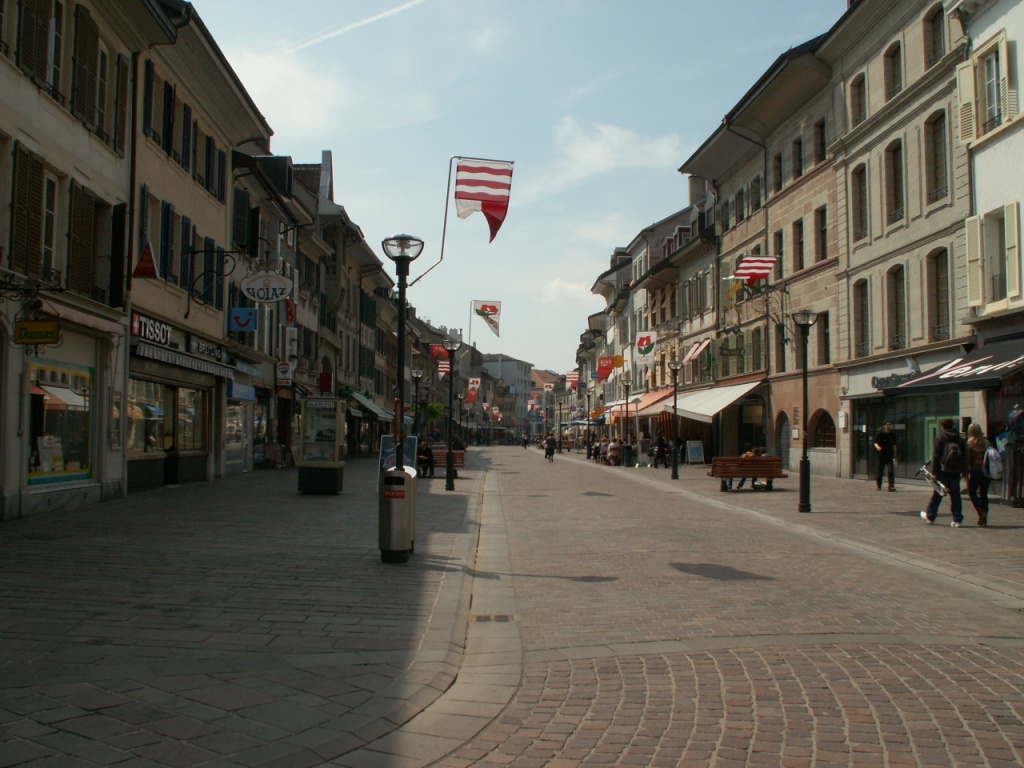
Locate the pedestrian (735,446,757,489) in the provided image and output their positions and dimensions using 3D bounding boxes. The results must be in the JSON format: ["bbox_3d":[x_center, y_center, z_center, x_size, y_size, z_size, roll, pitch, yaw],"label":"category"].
[{"bbox_3d":[6.514,2.287,28.700,0.580,1.260,0.800,0,-3,-2],"label":"pedestrian"}]

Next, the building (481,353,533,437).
[{"bbox_3d":[-3.000,2.500,206.000,12.000,17.200,14.500,0,-3,12],"label":"building"}]

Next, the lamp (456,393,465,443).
[{"bbox_3d":[-3.305,2.673,67.101,0.480,3.970,0.480,0,-3,0],"label":"lamp"}]

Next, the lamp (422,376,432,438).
[{"bbox_3d":[-4.023,1.810,49.000,0.500,3.950,0.500,0,-3,0],"label":"lamp"}]

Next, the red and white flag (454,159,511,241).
[{"bbox_3d":[-0.343,-2.251,12.700,0.700,1.030,0.150,0,-3,-5],"label":"red and white flag"}]

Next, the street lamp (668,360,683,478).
[{"bbox_3d":[5.487,1.214,34.801,0.480,3.950,0.480,0,-3,0],"label":"street lamp"}]

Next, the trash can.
[{"bbox_3d":[-1.398,1.588,12.778,0.410,1.100,0.850,0,-3,-2],"label":"trash can"}]

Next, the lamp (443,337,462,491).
[{"bbox_3d":[-1.560,0.816,27.050,0.510,3.950,0.510,0,-3,0],"label":"lamp"}]

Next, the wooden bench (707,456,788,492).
[{"bbox_3d":[6.211,2.406,27.322,1.920,0.880,0.900,0,-3,-2],"label":"wooden bench"}]

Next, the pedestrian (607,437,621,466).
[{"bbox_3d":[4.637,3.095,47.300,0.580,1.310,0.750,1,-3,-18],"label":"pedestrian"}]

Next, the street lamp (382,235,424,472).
[{"bbox_3d":[-1.332,0.159,12.650,0.510,3.950,0.510,0,-3,0],"label":"street lamp"}]

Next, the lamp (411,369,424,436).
[{"bbox_3d":[-3.860,1.498,41.901,0.480,3.970,0.480,0,-3,0],"label":"lamp"}]

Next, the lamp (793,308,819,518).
[{"bbox_3d":[5.694,0.539,20.100,0.500,3.950,0.500,0,-3,0],"label":"lamp"}]

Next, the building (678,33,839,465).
[{"bbox_3d":[14.600,-4.496,44.200,12.000,16.200,16.300,0,-3,-4],"label":"building"}]

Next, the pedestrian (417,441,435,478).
[{"bbox_3d":[-3.016,2.632,36.100,0.600,1.280,0.800,0,-3,3],"label":"pedestrian"}]

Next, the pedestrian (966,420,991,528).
[{"bbox_3d":[7.938,1.543,17.600,0.500,1.710,0.480,1,-3,-7],"label":"pedestrian"}]

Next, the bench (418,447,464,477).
[{"bbox_3d":[-2.509,2.725,34.922,1.900,0.880,0.900,0,-3,-2],"label":"bench"}]

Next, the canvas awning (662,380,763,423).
[{"bbox_3d":[9.250,0.950,47.600,2.400,1.800,7.400,0,-3,-4],"label":"canvas awning"}]

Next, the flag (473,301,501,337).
[{"bbox_3d":[-0.677,-1.740,27.500,0.740,0.960,0.150,0,-3,-2],"label":"flag"}]

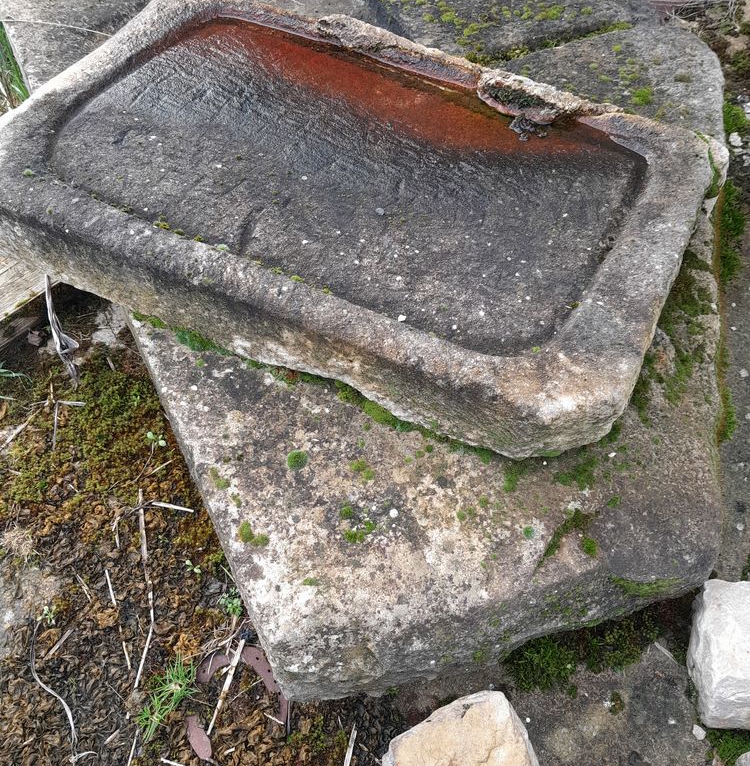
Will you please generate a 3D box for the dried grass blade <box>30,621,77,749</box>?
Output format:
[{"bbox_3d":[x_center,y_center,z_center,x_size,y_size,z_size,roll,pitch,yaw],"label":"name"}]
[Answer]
[{"bbox_3d":[-0.474,0.442,1.136,0.032,0.012,0.213,-25,53,-19],"label":"dried grass blade"}]

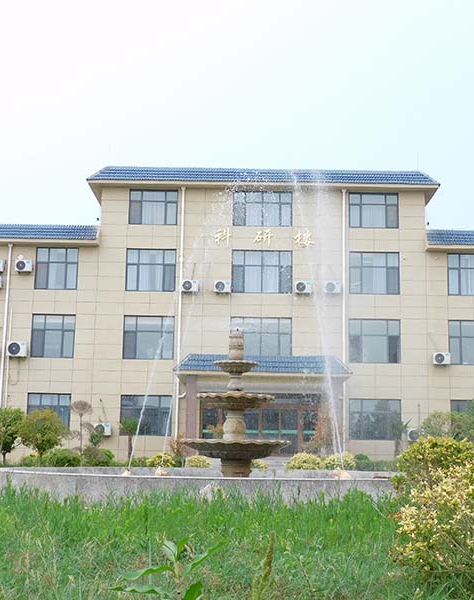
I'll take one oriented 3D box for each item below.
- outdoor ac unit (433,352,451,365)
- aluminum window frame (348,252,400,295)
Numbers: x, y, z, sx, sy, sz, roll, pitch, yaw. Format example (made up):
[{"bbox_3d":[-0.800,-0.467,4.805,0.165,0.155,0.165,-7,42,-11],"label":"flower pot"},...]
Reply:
[{"bbox_3d":[9.793,2.806,44.107,0.790,0.560,0.300,1,-10,1],"label":"outdoor ac unit"},{"bbox_3d":[6.643,-1.302,44.722,2.426,2.048,0.110,1,-9,1],"label":"aluminum window frame"}]

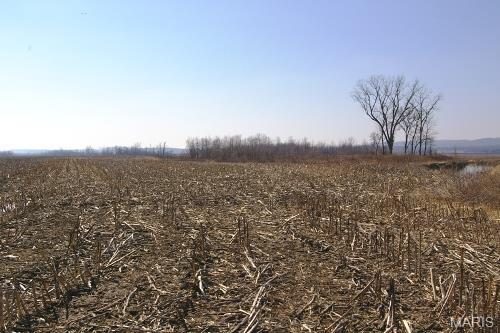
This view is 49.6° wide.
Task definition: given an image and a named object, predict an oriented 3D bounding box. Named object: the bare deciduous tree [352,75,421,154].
[{"bbox_3d":[28.989,-10.937,115.000,14.300,17.000,13.300,0,1,0],"label":"bare deciduous tree"}]

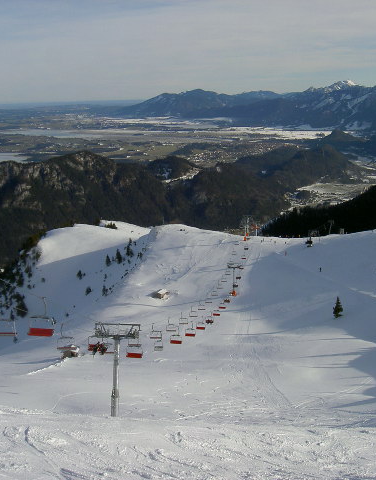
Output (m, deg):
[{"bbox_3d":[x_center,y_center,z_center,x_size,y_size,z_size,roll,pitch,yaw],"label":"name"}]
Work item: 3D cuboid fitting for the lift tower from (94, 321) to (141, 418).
[{"bbox_3d":[-9.108,16.740,92.500,5.500,12.700,2.600,4,5,8],"label":"lift tower"}]

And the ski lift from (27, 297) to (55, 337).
[{"bbox_3d":[-11.942,6.230,58.500,2.150,3.200,1.100,1,11,8],"label":"ski lift"}]

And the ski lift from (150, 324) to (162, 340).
[{"bbox_3d":[-5.599,16.422,129.000,2.150,3.000,1.100,1,11,8],"label":"ski lift"}]

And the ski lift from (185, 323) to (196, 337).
[{"bbox_3d":[0.506,18.121,146.000,2.150,3.000,1.100,1,11,8],"label":"ski lift"}]

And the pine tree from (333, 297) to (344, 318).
[{"bbox_3d":[47.522,21.342,228.000,3.100,7.100,3.100,-1,11,0],"label":"pine tree"}]

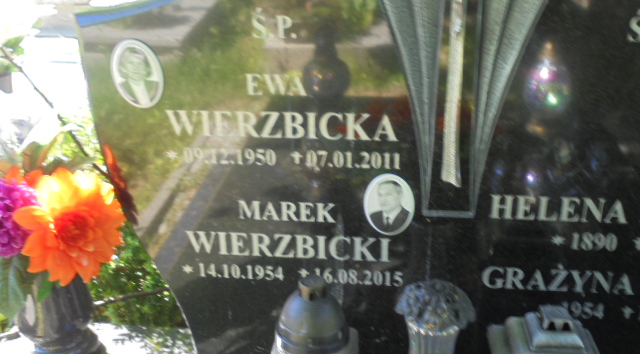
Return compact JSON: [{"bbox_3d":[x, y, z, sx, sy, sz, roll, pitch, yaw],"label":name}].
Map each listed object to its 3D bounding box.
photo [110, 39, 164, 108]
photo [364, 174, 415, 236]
[{"bbox_3d":[-0.297,-0.167,1.141,0.088,0.118,0.011,2,25,8],"label":"photo"},{"bbox_3d":[0.117,0.050,1.180,0.088,0.118,0.011,2,25,8],"label":"photo"}]

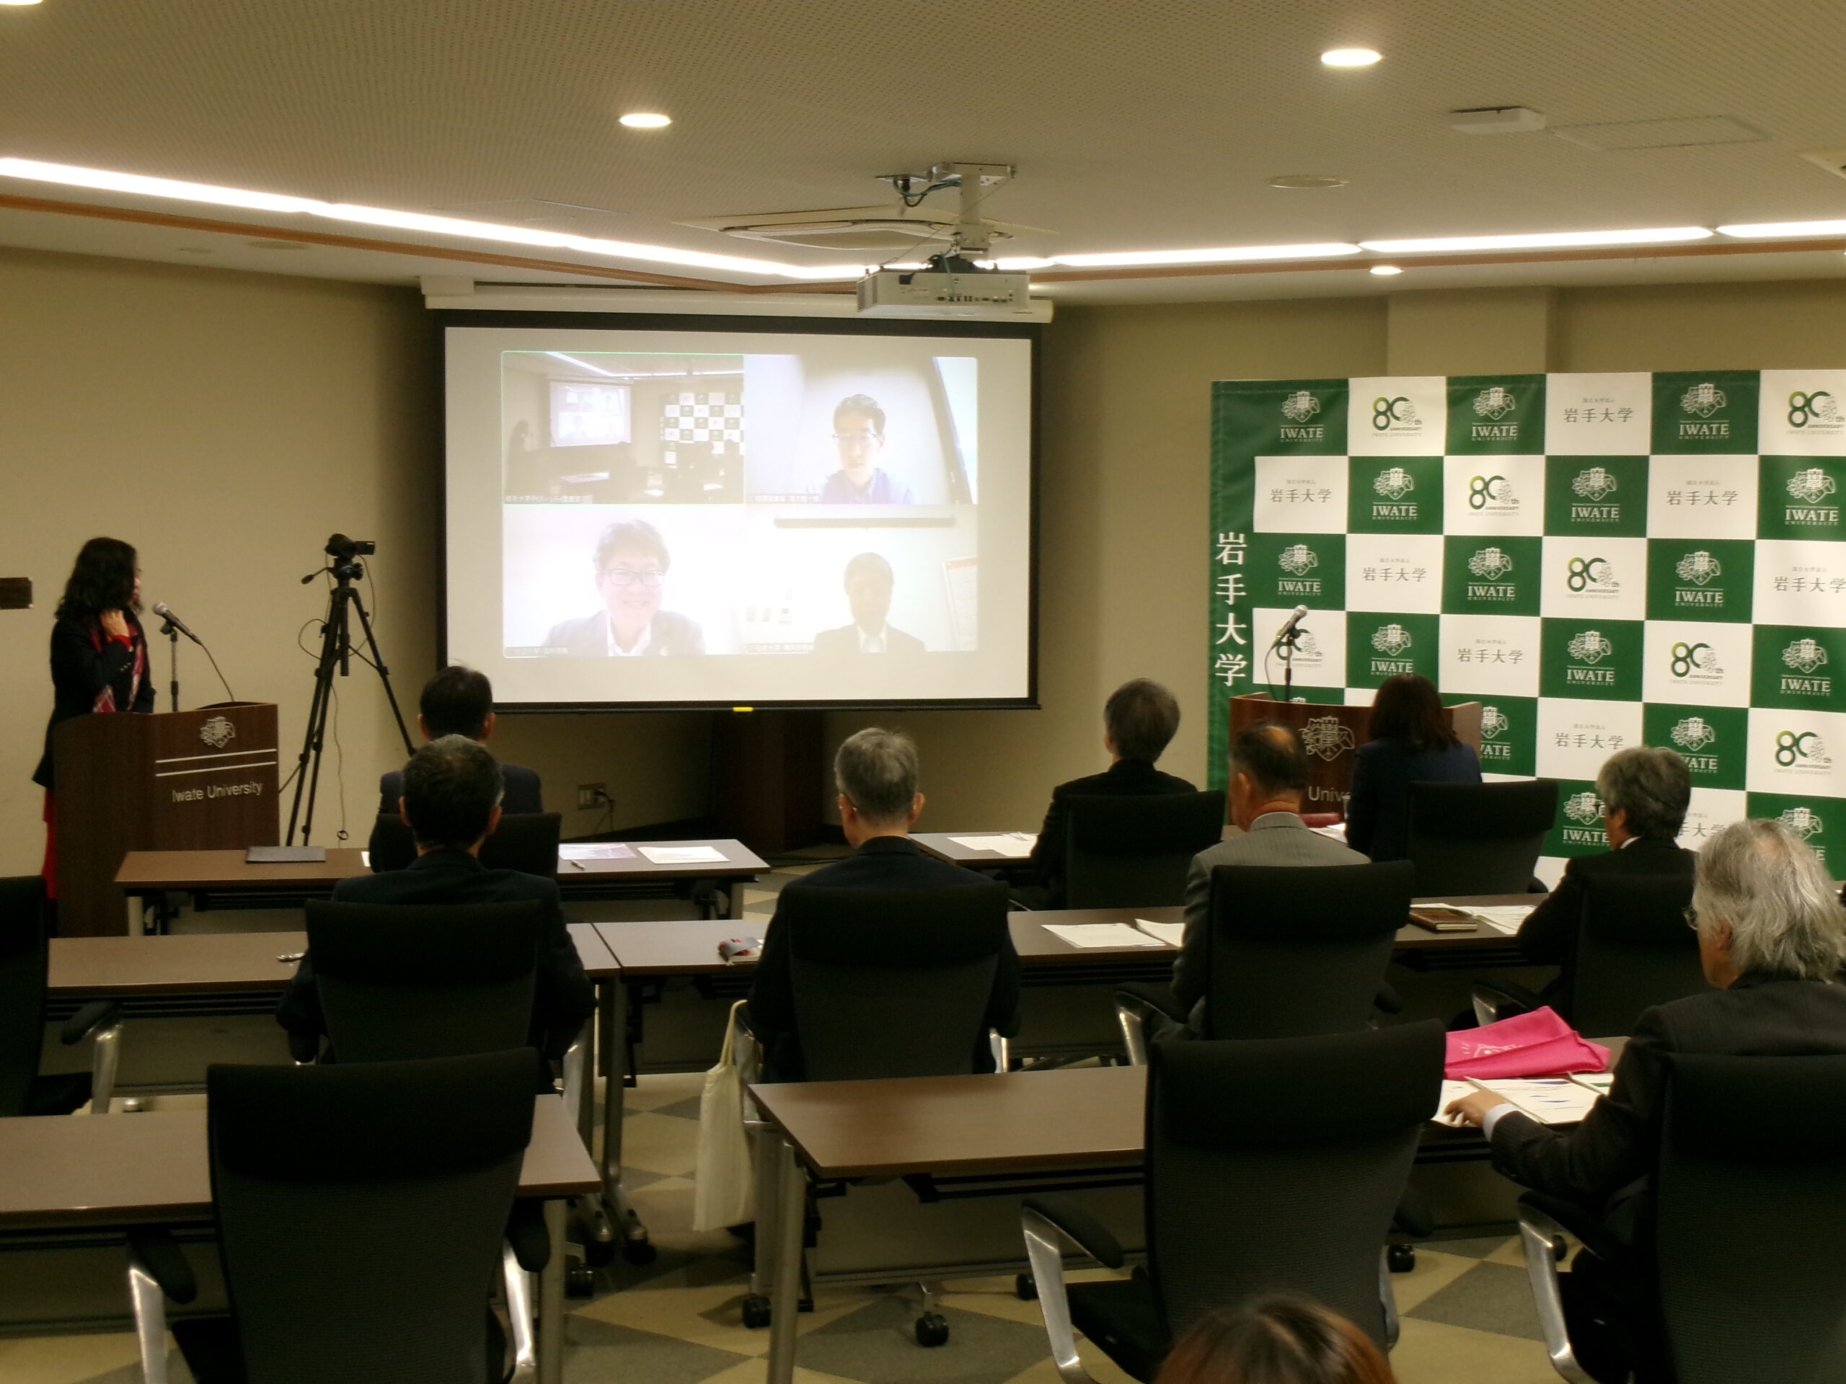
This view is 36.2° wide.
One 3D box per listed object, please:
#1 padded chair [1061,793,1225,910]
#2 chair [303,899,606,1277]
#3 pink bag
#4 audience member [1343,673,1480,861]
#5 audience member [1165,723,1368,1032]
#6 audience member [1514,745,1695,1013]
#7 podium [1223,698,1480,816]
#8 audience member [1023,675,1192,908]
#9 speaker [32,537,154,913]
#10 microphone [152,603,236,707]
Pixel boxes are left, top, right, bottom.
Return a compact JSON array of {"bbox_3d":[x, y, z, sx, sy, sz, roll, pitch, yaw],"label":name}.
[{"bbox_3d":[0.499,0.734,7.930,0.620,0.970,0.650,-1,4,-15],"label":"padded chair"},{"bbox_3d":[-0.991,0.870,5.938,0.620,0.970,0.650,0,4,-8],"label":"chair"},{"bbox_3d":[1.140,0.663,5.504,0.390,0.120,0.260,-1,5,-15],"label":"pink bag"},{"bbox_3d":[1.385,0.571,8.366,0.480,1.260,0.750,-1,4,-16],"label":"audience member"},{"bbox_3d":[0.740,0.686,6.581,0.540,1.270,0.750,-1,5,-15],"label":"audience member"},{"bbox_3d":[1.568,0.710,6.703,0.550,1.250,0.750,-1,4,-16],"label":"audience member"},{"bbox_3d":[1.587,0.530,10.340,0.880,1.040,0.520,2,4,23],"label":"podium"},{"bbox_3d":[0.524,0.574,8.037,0.540,1.280,0.750,-1,4,-14],"label":"audience member"},{"bbox_3d":[-2.662,0.278,9.066,0.320,1.570,0.450,2,5,15],"label":"speaker"},{"bbox_3d":[-2.309,-0.111,8.899,0.260,0.360,0.150,4,6,32],"label":"microphone"}]

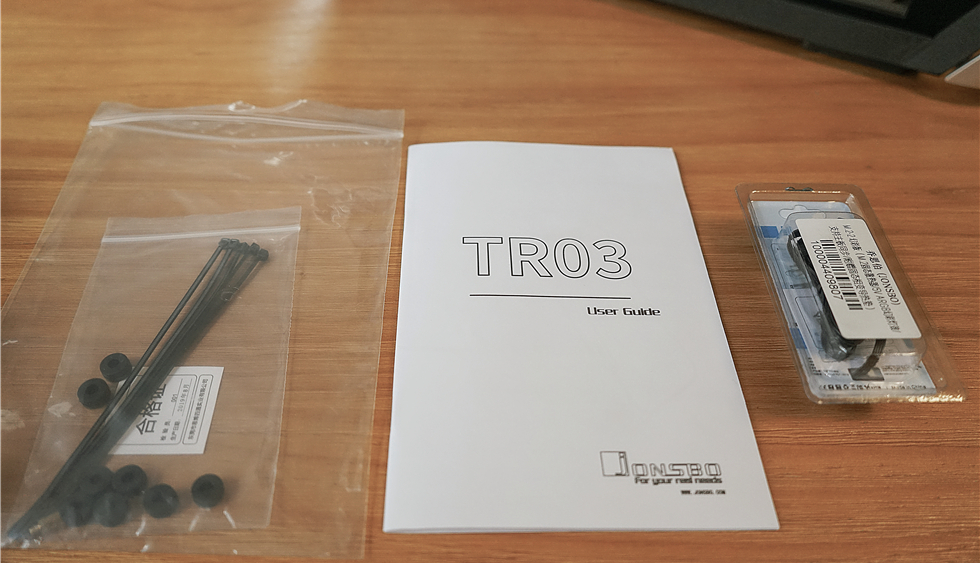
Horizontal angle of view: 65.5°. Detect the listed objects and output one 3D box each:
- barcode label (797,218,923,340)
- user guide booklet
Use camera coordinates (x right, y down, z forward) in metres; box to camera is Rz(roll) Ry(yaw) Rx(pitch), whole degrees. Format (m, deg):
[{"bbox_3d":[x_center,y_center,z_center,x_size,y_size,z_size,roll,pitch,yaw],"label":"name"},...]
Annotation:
[{"bbox_3d":[0.157,-0.003,0.327,0.032,0.001,0.067,1,51,-3],"label":"barcode label"},{"bbox_3d":[0.031,0.008,0.337,0.141,0.004,0.210,0,50,-3],"label":"user guide booklet"}]

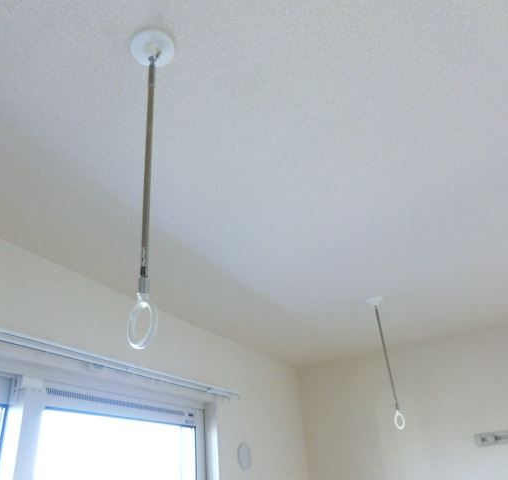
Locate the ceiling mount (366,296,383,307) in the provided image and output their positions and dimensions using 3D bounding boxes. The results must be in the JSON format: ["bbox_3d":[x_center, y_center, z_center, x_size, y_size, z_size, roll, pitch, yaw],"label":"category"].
[{"bbox_3d":[0.558,0.289,2.042,0.079,0.025,0.079,-5,-29,0],"label":"ceiling mount"}]

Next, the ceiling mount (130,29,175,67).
[{"bbox_3d":[-0.185,-0.342,0.806,0.079,0.025,0.079,-5,-29,0],"label":"ceiling mount"}]

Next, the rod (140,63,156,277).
[{"bbox_3d":[-0.163,-0.135,0.690,0.011,0.426,0.011,-6,-29,0],"label":"rod"}]

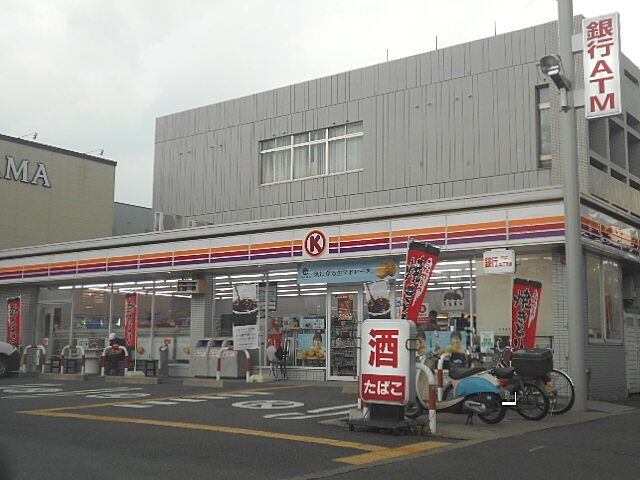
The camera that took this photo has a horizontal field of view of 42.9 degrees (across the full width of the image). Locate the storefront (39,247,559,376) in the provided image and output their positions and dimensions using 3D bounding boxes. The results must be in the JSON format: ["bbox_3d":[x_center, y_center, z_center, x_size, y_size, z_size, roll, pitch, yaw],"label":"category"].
[{"bbox_3d":[-2.101,2.150,20.408,16.800,2.580,0.400,-5,-10,36],"label":"storefront"}]

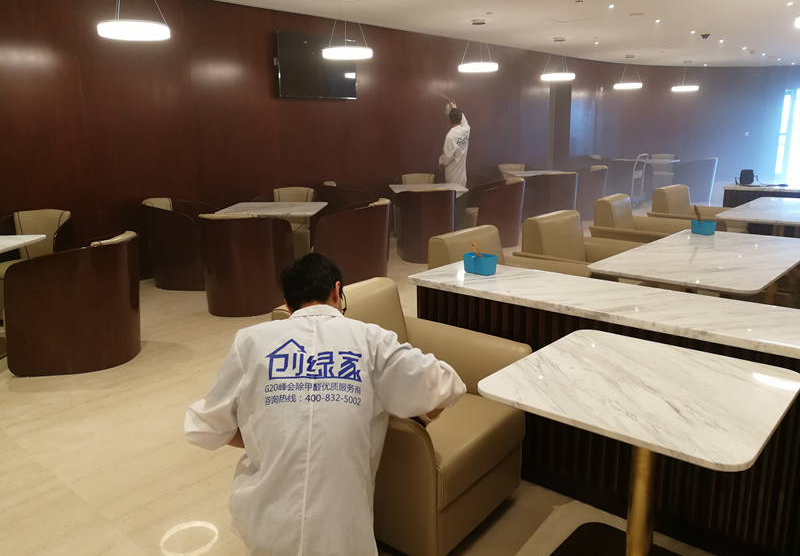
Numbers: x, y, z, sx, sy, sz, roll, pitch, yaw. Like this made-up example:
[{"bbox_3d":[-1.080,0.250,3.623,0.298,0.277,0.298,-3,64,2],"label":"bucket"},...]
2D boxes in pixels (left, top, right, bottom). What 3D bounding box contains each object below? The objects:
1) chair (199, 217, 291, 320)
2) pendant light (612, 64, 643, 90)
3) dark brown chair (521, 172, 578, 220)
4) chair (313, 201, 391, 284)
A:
[{"bbox_3d":[-1.262,-0.156,5.159,0.670,0.800,0.670,1,13,8],"label":"chair"},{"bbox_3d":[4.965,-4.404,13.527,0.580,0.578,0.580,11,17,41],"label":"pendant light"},{"bbox_3d":[2.186,-1.126,9.071,0.670,0.800,0.670,-5,14,-18],"label":"dark brown chair"},{"bbox_3d":[-0.434,-0.314,5.782,0.670,0.800,0.670,0,13,2],"label":"chair"}]

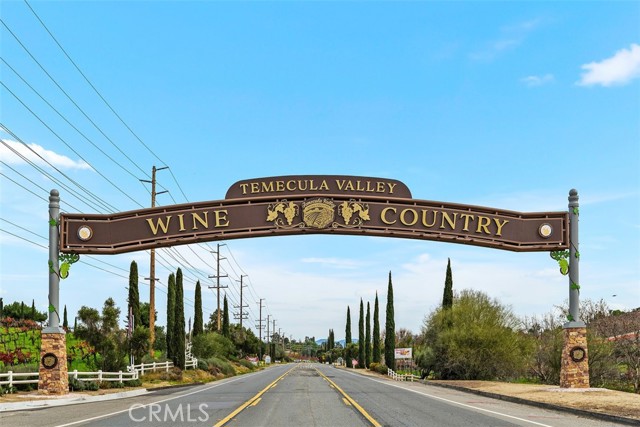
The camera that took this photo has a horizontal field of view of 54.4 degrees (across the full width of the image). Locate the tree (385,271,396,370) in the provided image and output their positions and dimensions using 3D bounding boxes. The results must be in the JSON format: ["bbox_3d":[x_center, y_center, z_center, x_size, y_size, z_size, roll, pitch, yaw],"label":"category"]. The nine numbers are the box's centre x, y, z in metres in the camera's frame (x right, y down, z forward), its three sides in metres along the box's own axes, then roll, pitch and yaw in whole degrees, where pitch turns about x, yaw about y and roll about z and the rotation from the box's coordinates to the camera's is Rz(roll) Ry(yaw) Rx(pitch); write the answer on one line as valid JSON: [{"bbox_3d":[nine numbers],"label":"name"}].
[{"bbox_3d":[6.344,9.629,56.000,1.100,8.999,1.100,0,-4,-1],"label":"tree"}]

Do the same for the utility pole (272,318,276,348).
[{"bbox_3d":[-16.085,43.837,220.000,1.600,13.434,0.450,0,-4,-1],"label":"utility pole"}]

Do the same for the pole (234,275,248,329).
[{"bbox_3d":[-14.759,19.271,117.000,2.800,15.605,0.500,0,-4,-1],"label":"pole"}]

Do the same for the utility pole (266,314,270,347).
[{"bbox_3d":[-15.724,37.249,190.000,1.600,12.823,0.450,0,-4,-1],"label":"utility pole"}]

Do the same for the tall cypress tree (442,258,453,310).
[{"bbox_3d":[9.834,7.829,48.000,1.050,8.716,1.050,0,-4,-1],"label":"tall cypress tree"}]

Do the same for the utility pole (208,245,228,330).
[{"bbox_3d":[-14.353,12.232,88.000,2.850,16.262,0.500,0,-4,-1],"label":"utility pole"}]

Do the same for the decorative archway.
[{"bbox_3d":[-0.142,2.826,25.300,21.700,8.500,1.250,0,-3,-3],"label":"decorative archway"}]

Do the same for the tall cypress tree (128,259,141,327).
[{"bbox_3d":[-13.414,7.231,45.000,1.000,7.665,1.000,0,-4,-1],"label":"tall cypress tree"}]

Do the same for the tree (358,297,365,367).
[{"bbox_3d":[5.268,15.234,79.000,0.800,8.886,0.800,0,-4,-1],"label":"tree"}]

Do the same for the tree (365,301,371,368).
[{"bbox_3d":[5.572,14.194,73.000,0.800,7.977,0.800,0,-4,-1],"label":"tree"}]

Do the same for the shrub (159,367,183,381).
[{"bbox_3d":[-8.408,8.999,35.000,1.400,0.787,1.200,0,-4,-1],"label":"shrub"}]

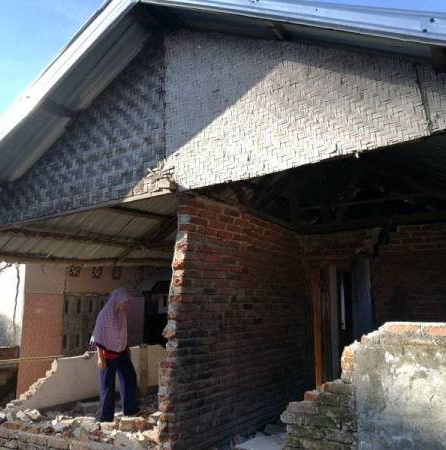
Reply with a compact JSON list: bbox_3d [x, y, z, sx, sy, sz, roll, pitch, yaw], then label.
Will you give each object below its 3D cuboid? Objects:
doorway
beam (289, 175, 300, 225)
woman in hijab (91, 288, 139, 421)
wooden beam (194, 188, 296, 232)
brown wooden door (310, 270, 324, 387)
[{"bbox_3d":[1.345,1.304,5.239,0.705,1.851,0.120,-8,-12,33],"label":"doorway"},{"bbox_3d":[0.880,-0.330,5.790,0.114,0.655,0.090,-8,-12,33],"label":"beam"},{"bbox_3d":[-1.292,1.536,5.628,0.400,1.530,0.450,-6,-11,24],"label":"woman in hijab"},{"bbox_3d":[0.290,-0.117,4.578,0.080,0.080,1.942,-8,-12,33],"label":"wooden beam"},{"bbox_3d":[1.113,1.370,5.372,0.115,1.778,0.100,-8,-12,33],"label":"brown wooden door"}]

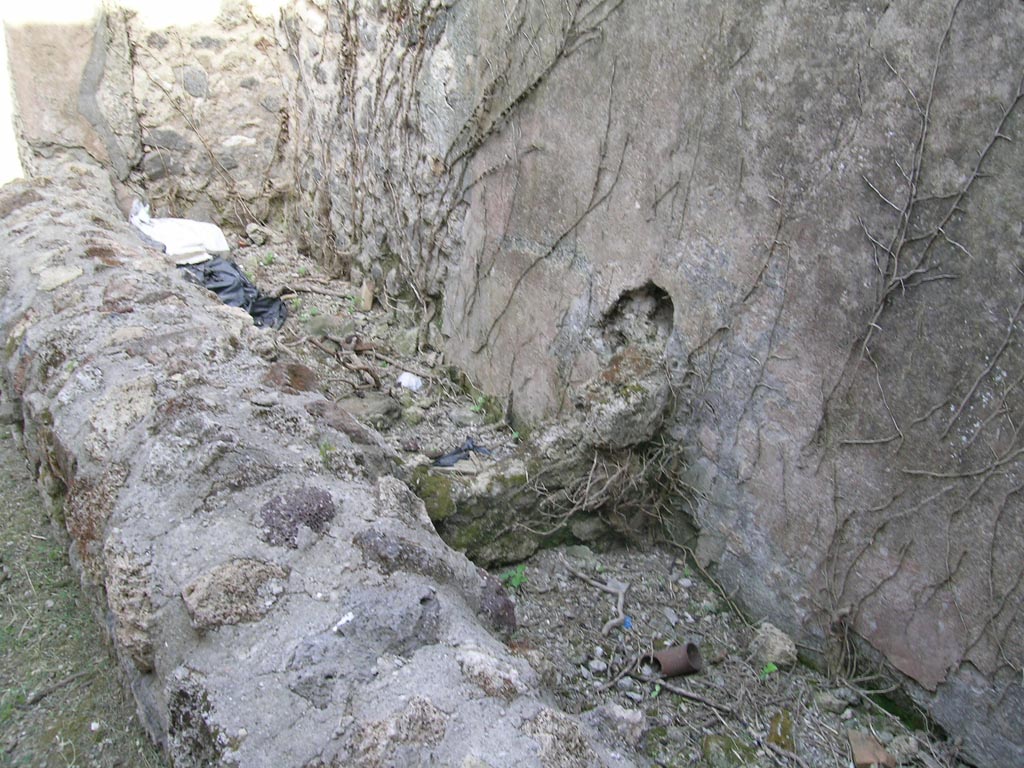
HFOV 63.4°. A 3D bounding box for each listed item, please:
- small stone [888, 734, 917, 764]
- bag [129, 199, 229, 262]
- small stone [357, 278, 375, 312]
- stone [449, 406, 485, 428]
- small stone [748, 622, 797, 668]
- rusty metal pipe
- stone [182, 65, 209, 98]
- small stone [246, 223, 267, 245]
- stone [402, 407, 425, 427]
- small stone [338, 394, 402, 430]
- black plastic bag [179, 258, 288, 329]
[{"bbox_3d":[0.898,0.838,1.899,0.068,0.052,0.055,11,22,29],"label":"small stone"},{"bbox_3d":[-2.277,-1.027,5.688,0.646,0.304,0.475,-11,22,-28],"label":"bag"},{"bbox_3d":[-0.801,-0.493,4.563,0.088,0.176,0.069,-3,20,-10],"label":"small stone"},{"bbox_3d":[-0.172,0.129,3.200,0.130,0.060,0.100,-1,20,-3],"label":"stone"},{"bbox_3d":[0.699,0.701,2.221,0.120,0.095,0.100,7,21,19],"label":"small stone"},{"bbox_3d":[0.423,0.723,2.168,0.135,0.074,0.074,-11,13,27],"label":"rusty metal pipe"},{"bbox_3d":[-2.236,-2.137,5.851,0.179,0.226,0.122,-11,22,-28],"label":"stone"},{"bbox_3d":[-1.893,-1.115,6.137,0.142,0.133,0.124,-6,20,-16],"label":"small stone"},{"bbox_3d":[-0.382,0.126,3.209,0.085,0.060,0.075,-2,20,-7],"label":"stone"},{"bbox_3d":[-0.559,0.110,3.181,0.240,0.110,0.180,-4,20,-10],"label":"small stone"},{"bbox_3d":[-1.453,-0.455,4.307,0.436,0.233,0.776,-11,22,-28],"label":"black plastic bag"}]

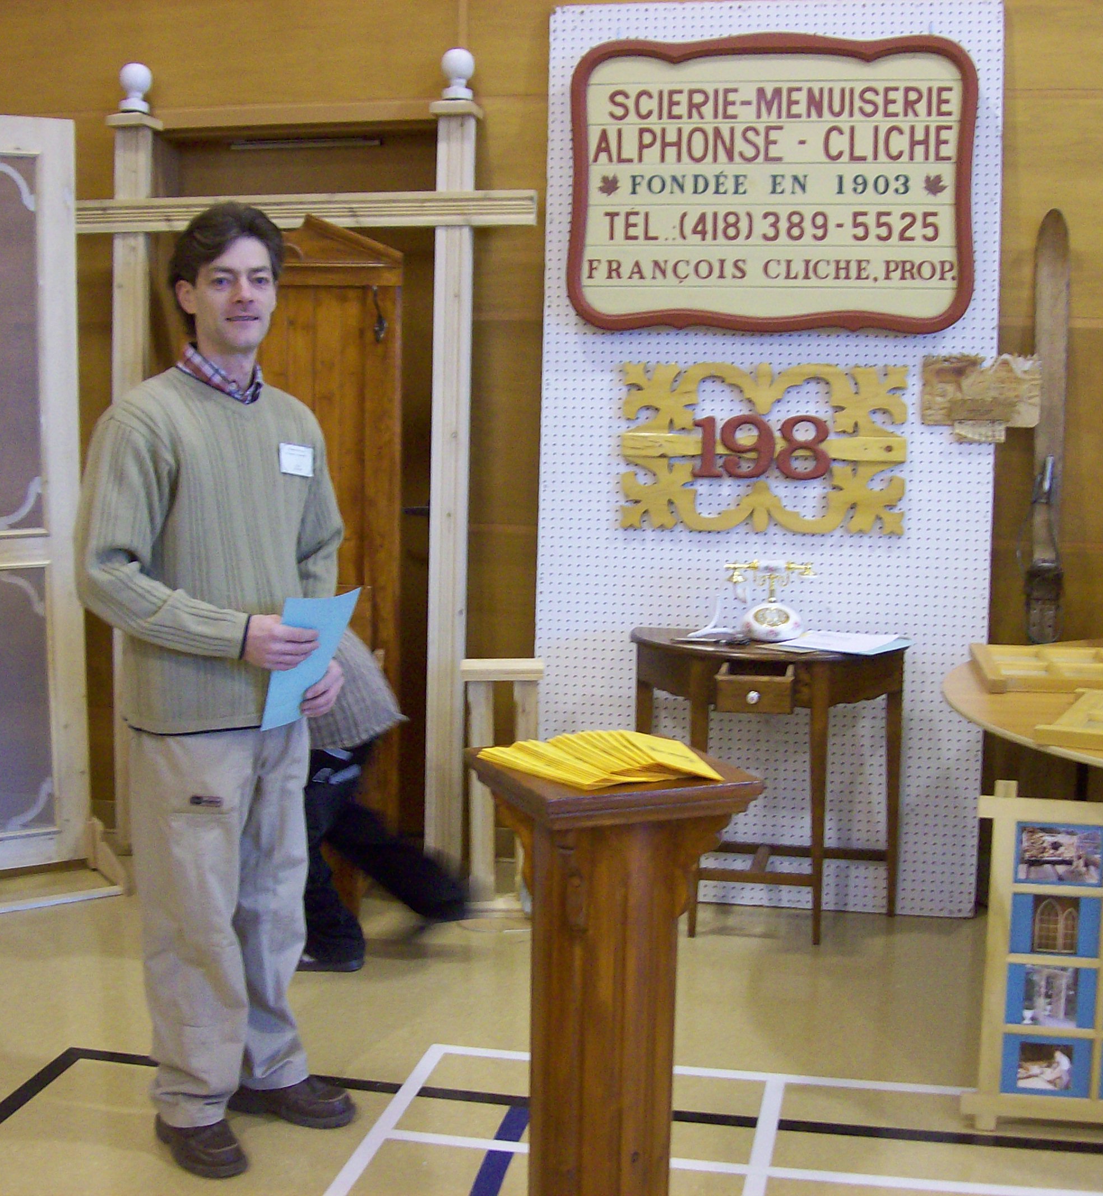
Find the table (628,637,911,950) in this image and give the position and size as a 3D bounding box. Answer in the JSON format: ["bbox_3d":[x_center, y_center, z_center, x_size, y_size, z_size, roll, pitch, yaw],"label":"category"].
[{"bbox_3d":[0.529,0.497,4.274,0.736,0.743,0.413,2,7,11],"label":"table"}]

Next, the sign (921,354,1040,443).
[{"bbox_3d":[1.128,-0.523,4.321,0.307,0.230,0.045,2,3,11],"label":"sign"}]

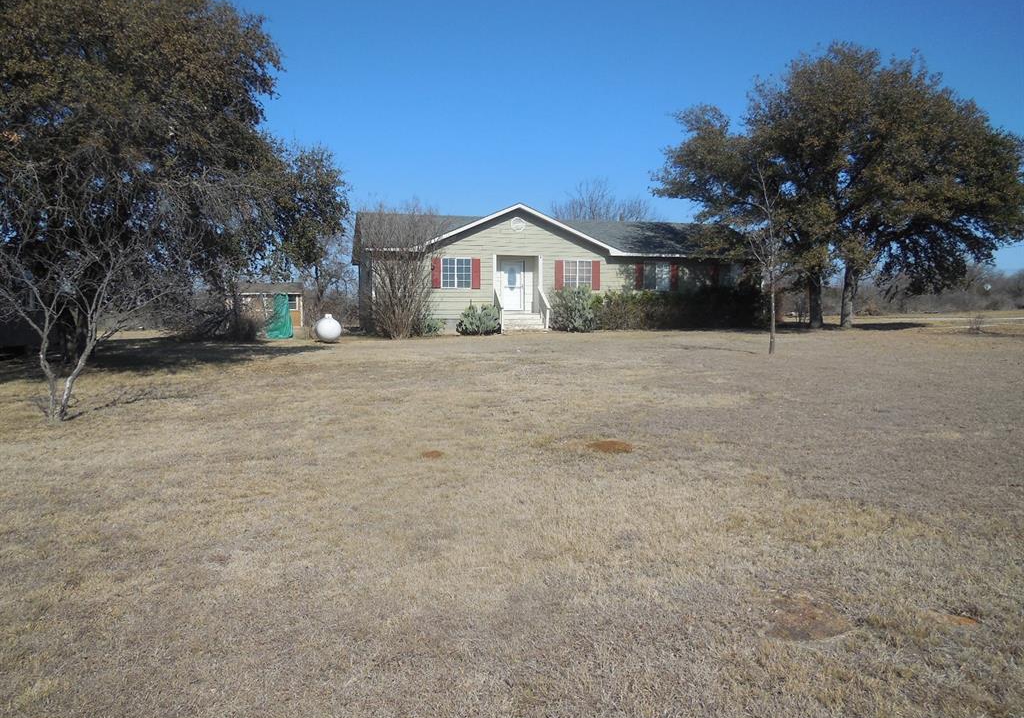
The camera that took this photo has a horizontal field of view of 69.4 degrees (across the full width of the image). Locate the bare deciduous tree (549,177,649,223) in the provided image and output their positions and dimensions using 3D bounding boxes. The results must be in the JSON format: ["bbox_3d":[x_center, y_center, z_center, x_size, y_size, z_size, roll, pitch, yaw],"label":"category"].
[{"bbox_3d":[5.984,-7.192,49.664,7.000,10.050,7.000,0,3,0],"label":"bare deciduous tree"}]

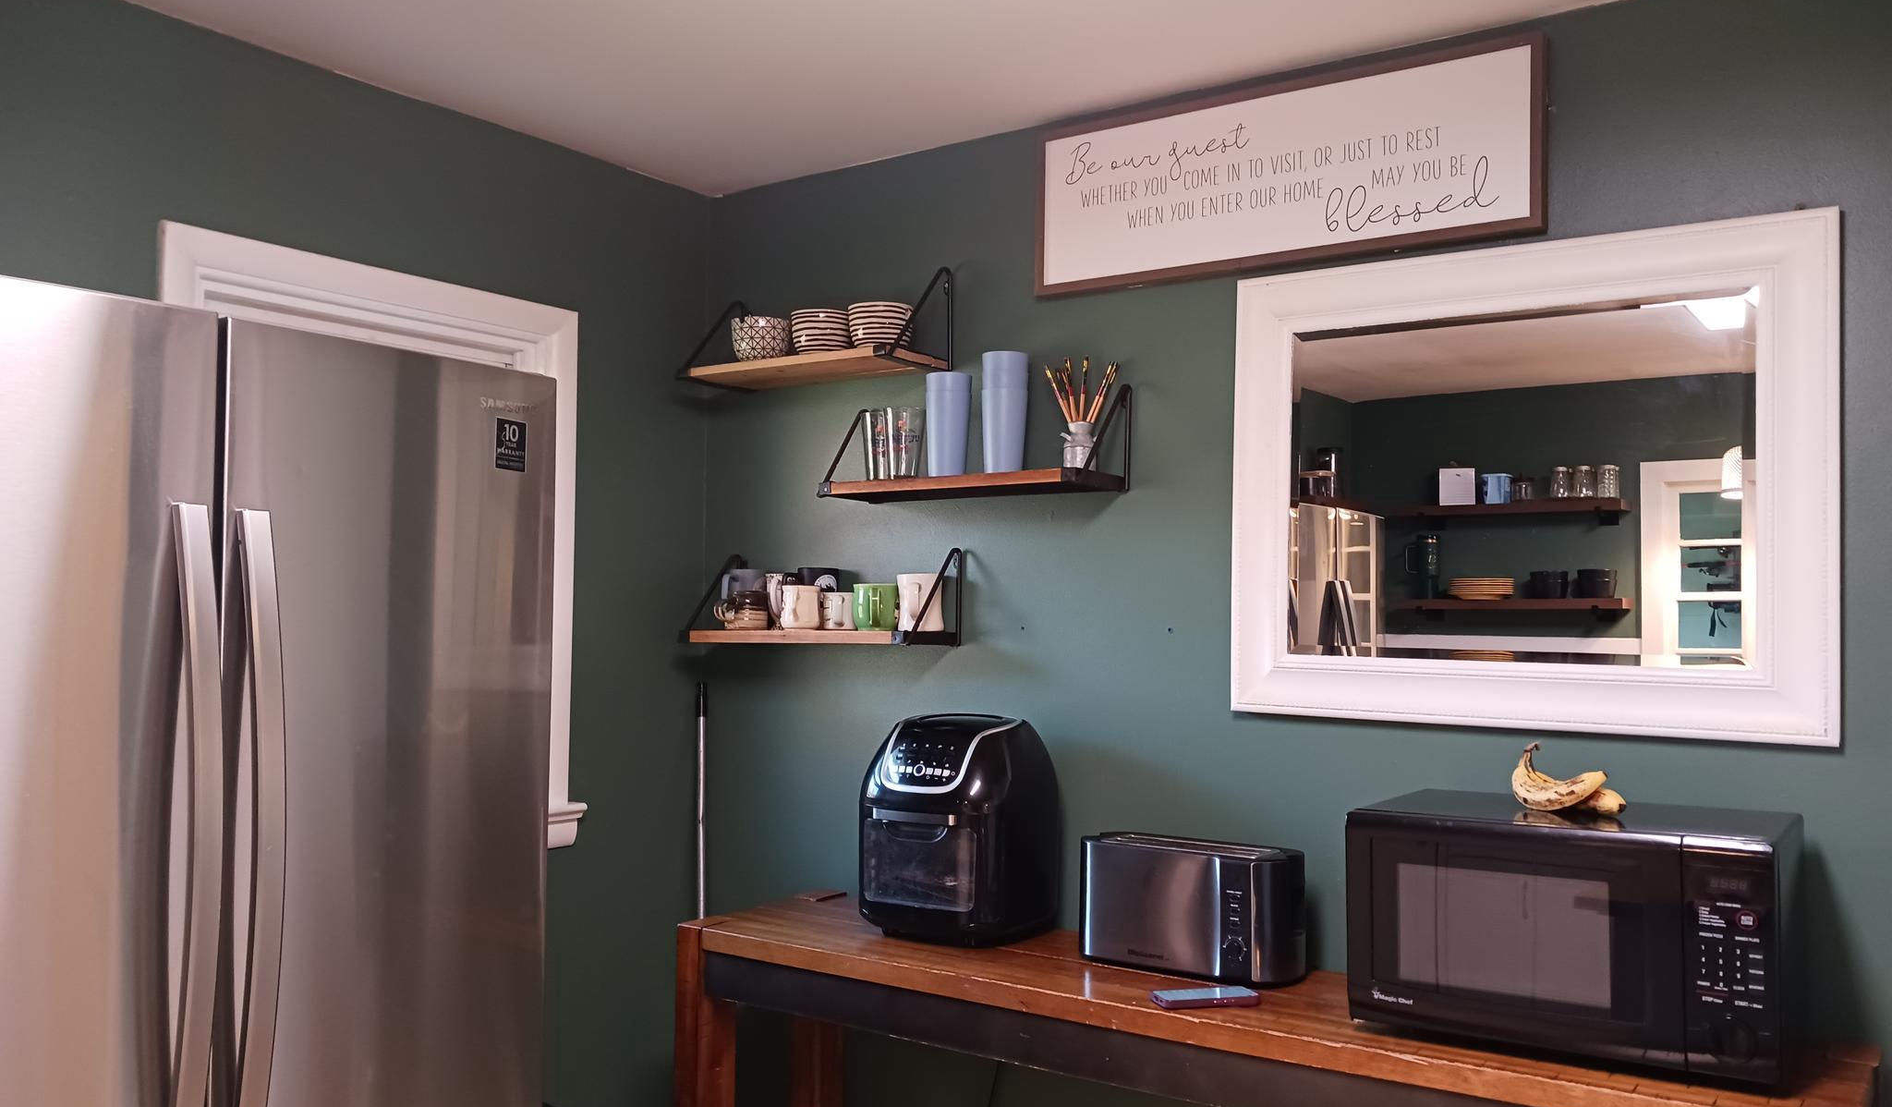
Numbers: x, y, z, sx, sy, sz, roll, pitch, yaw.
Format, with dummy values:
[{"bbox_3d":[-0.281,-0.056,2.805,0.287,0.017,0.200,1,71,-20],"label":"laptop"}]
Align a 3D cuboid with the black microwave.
[{"bbox_3d":[0.890,0.519,2.081,0.527,0.307,0.369,-2,-4,35],"label":"black microwave"}]

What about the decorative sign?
[{"bbox_3d":[0.565,-0.657,2.584,0.929,0.316,0.030,0,-3,35],"label":"decorative sign"}]

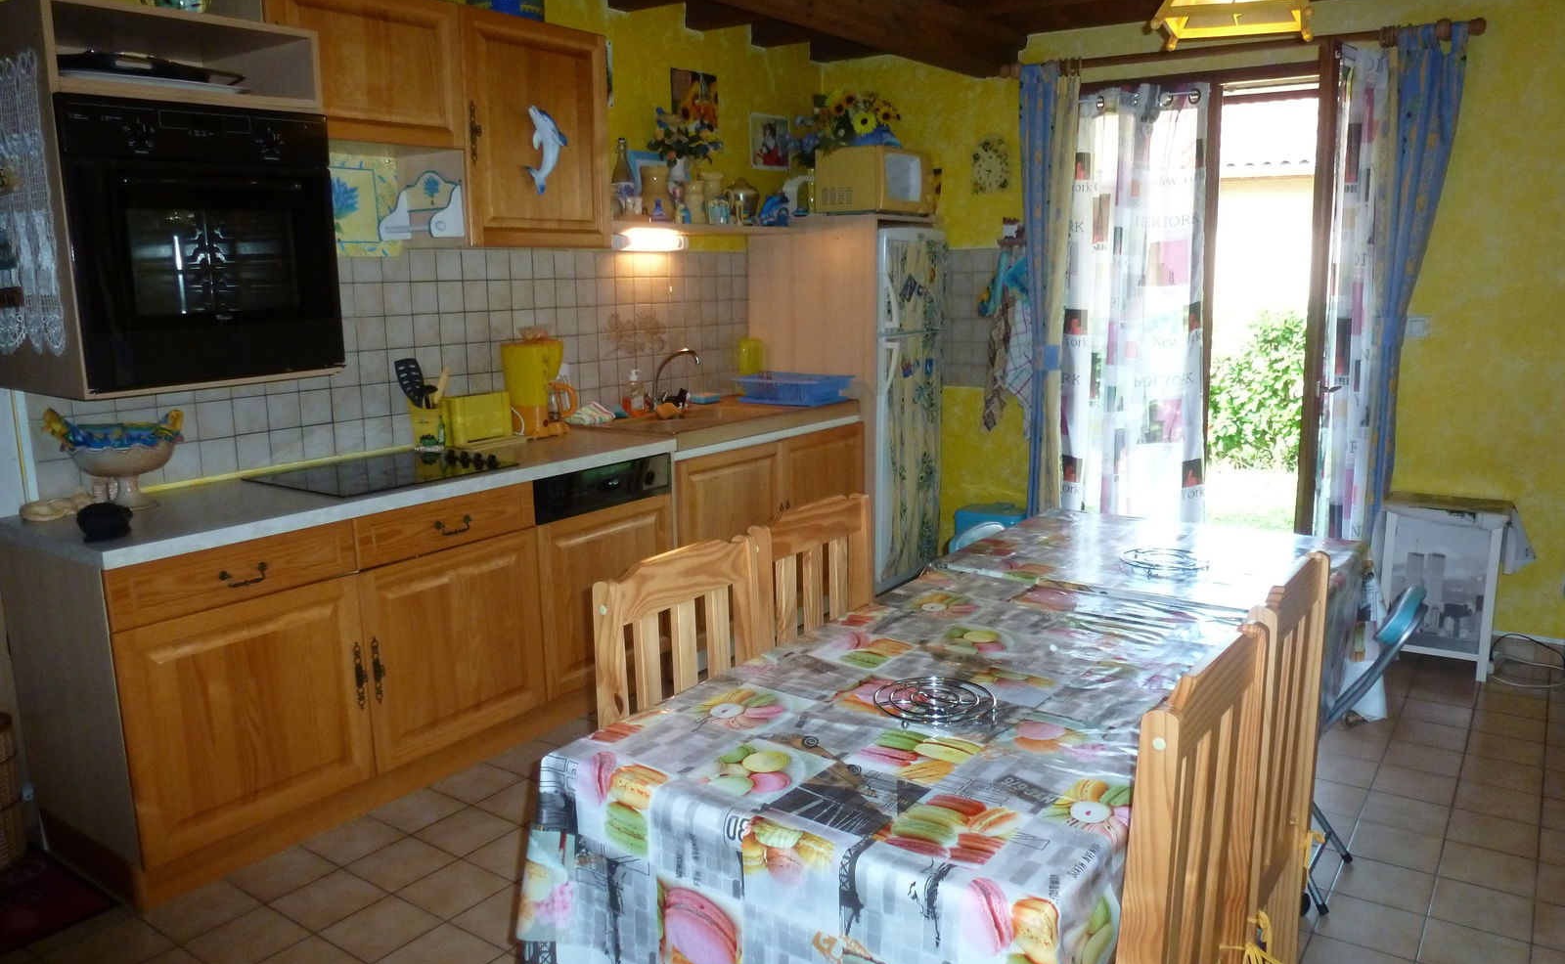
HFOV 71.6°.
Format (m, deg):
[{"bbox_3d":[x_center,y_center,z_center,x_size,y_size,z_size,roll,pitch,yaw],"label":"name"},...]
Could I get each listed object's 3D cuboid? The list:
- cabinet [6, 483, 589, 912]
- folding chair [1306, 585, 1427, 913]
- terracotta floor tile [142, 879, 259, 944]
[{"bbox_3d":[-1.306,0.460,2.986,0.620,0.800,1.213,6,12,36],"label":"cabinet"},{"bbox_3d":[1.127,0.551,2.393,0.460,0.700,0.430,7,13,39],"label":"folding chair"},{"bbox_3d":[-1.325,0.983,2.482,0.195,0.010,0.195,7,13,35],"label":"terracotta floor tile"}]

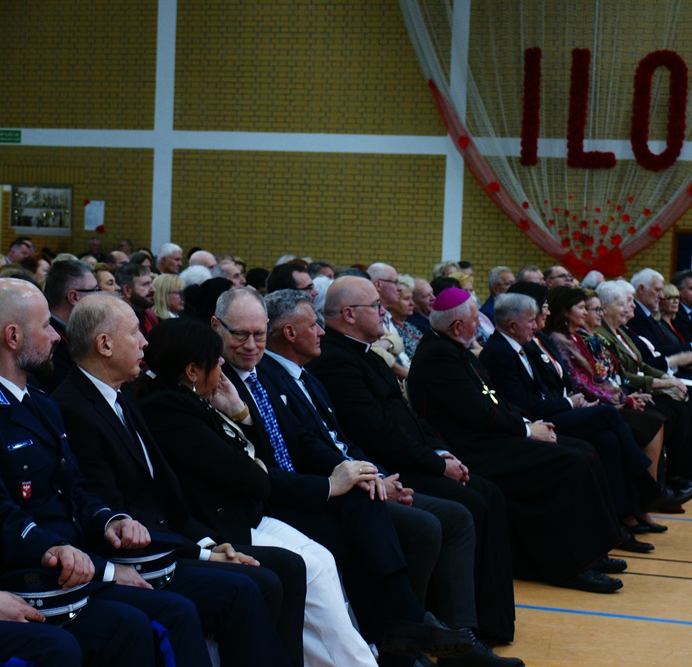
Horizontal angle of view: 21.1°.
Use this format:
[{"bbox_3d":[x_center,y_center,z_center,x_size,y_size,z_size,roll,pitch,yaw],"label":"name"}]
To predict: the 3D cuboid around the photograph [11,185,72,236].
[{"bbox_3d":[-5.235,-2.115,32.000,1.200,0.900,0.120,3,3,19],"label":"photograph"}]

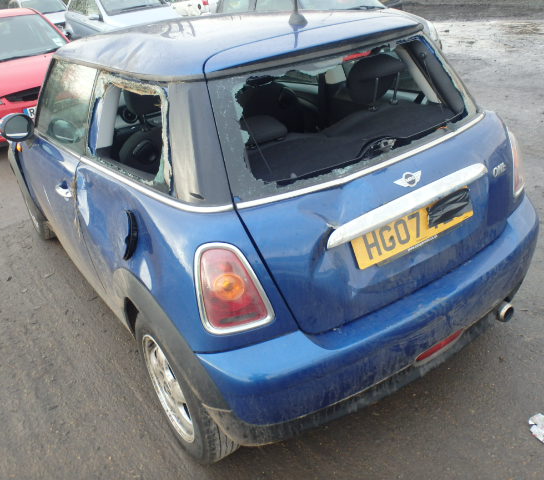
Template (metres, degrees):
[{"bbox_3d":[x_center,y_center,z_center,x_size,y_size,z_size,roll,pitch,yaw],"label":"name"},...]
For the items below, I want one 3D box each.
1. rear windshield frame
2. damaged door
[{"bbox_3d":[0.283,-0.443,1.696,1.060,0.390,0.085,-23,-9,-26],"label":"rear windshield frame"},{"bbox_3d":[-1.064,-0.377,2.681,0.200,1.020,1.180,-15,27,-30],"label":"damaged door"}]

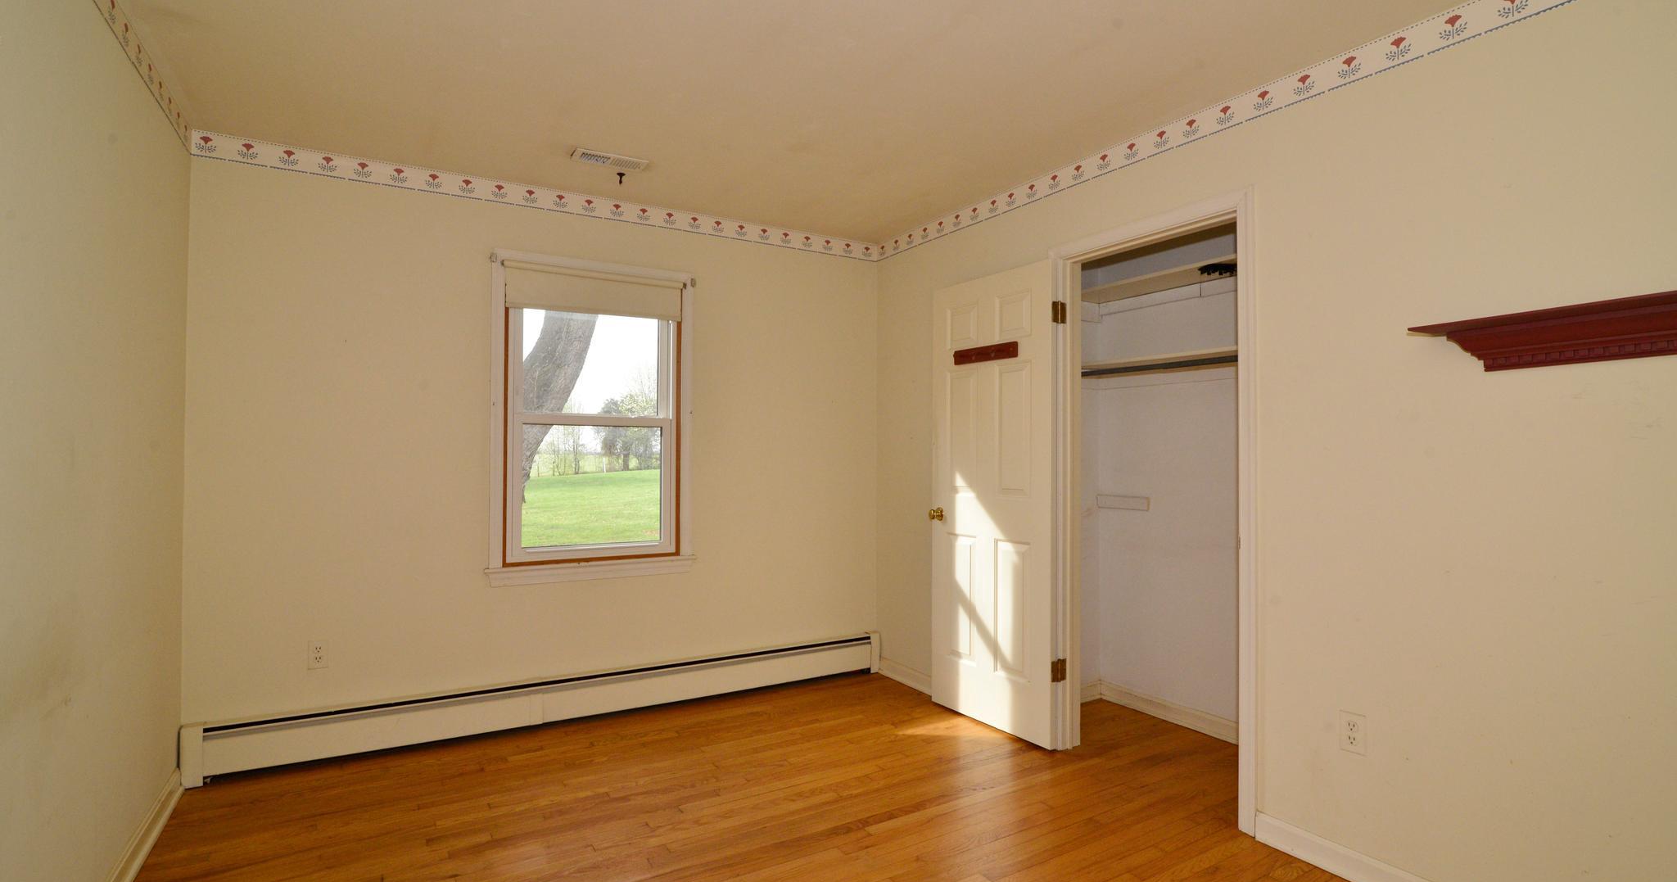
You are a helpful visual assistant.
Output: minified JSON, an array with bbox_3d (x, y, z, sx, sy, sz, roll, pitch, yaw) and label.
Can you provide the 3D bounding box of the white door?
[{"bbox_3d":[0.696,0.263,3.405,0.042,2.035,0.729,1,-1,-34],"label":"white door"}]

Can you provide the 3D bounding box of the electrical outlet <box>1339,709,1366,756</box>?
[{"bbox_3d":[1.505,0.855,2.182,0.010,0.115,0.070,1,-1,-32],"label":"electrical outlet"}]

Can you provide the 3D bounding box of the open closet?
[{"bbox_3d":[1.354,0.244,3.150,0.715,2.106,1.160,1,-1,-32],"label":"open closet"}]

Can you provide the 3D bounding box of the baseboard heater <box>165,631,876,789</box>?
[{"bbox_3d":[-1.085,1.169,3.463,3.000,0.210,0.070,1,-1,-30],"label":"baseboard heater"}]

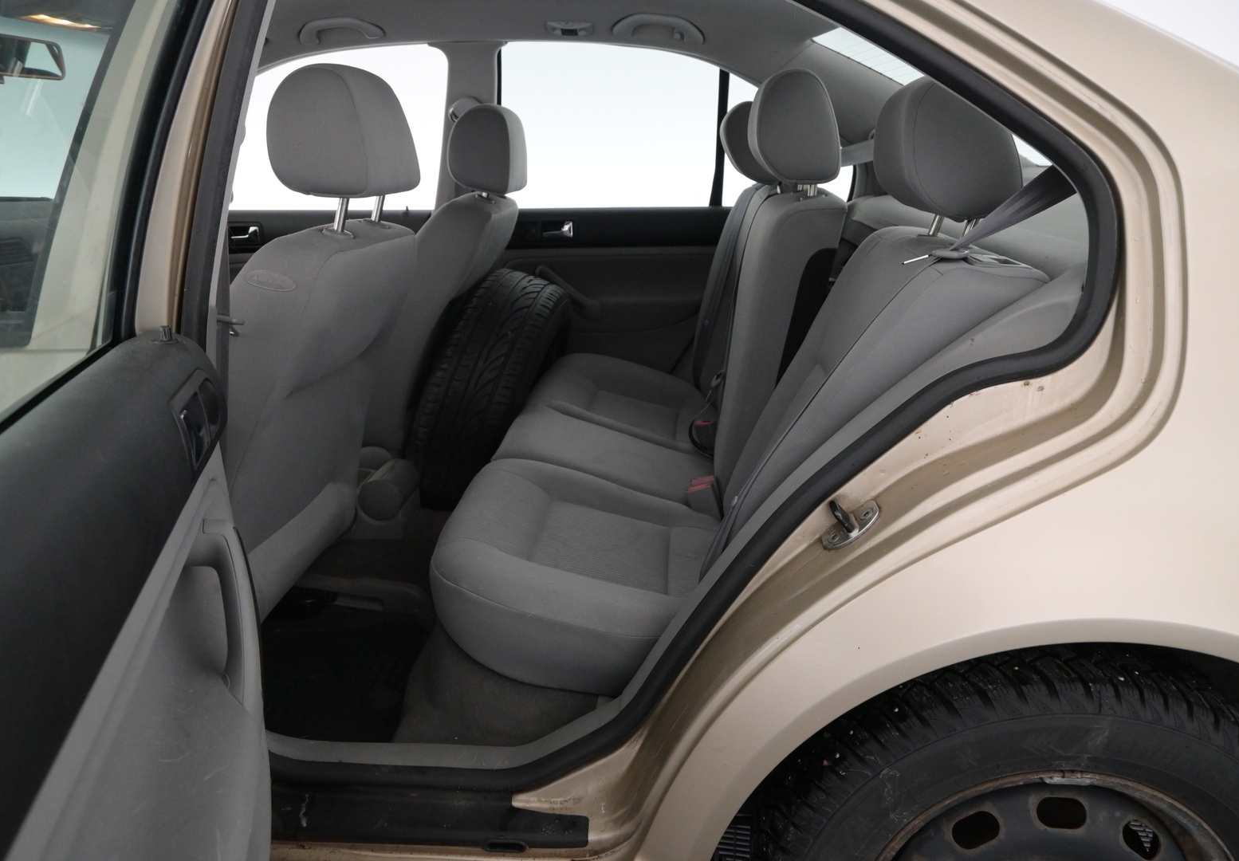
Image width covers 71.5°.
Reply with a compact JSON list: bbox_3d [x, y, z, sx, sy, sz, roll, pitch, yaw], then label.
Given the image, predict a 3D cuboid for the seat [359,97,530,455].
[{"bbox_3d":[-0.631,-0.275,2.079,0.860,0.960,0.520,1,17,5],"label":"seat"}]

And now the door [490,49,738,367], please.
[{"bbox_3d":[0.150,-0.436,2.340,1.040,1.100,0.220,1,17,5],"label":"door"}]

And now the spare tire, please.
[{"bbox_3d":[-0.340,-0.103,2.106,0.210,0.630,0.630,25,17,-6],"label":"spare tire"}]

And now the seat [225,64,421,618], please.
[{"bbox_3d":[-0.725,-0.069,1.400,0.860,0.960,0.520,1,17,5],"label":"seat"}]

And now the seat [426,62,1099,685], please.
[{"bbox_3d":[0.146,-0.203,1.656,0.870,0.890,1.310,1,17,5],"label":"seat"}]

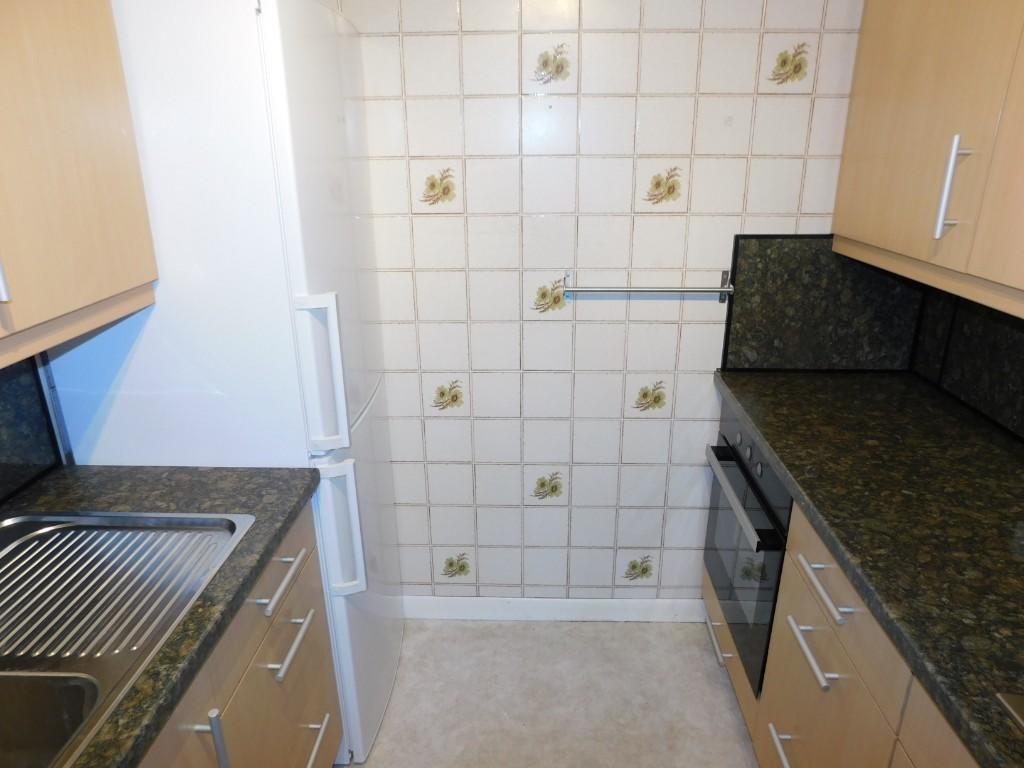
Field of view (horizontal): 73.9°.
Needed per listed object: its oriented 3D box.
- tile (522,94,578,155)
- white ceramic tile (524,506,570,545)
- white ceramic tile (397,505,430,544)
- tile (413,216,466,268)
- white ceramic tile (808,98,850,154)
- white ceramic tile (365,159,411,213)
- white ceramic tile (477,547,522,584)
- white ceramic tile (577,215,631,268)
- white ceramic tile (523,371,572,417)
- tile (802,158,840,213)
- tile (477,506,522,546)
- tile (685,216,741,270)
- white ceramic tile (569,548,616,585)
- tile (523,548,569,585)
[{"bbox_3d":[0.102,-0.682,1.810,0.150,0.150,0.010,0,19,2],"label":"tile"},{"bbox_3d":[0.112,0.464,2.215,0.150,0.150,0.010,0,19,2],"label":"white ceramic tile"},{"bbox_3d":[-0.345,0.464,2.229,0.150,0.150,0.009,0,20,2],"label":"white ceramic tile"},{"bbox_3d":[-0.204,-0.401,1.933,0.151,0.150,0.009,0,19,1],"label":"tile"},{"bbox_3d":[0.864,-0.677,1.794,0.150,0.150,0.009,0,20,2],"label":"white ceramic tile"},{"bbox_3d":[-0.353,-0.540,1.875,0.150,0.150,0.010,0,19,2],"label":"white ceramic tile"},{"bbox_3d":[-0.041,0.608,2.280,0.151,0.150,0.009,0,19,1],"label":"white ceramic tile"},{"bbox_3d":[0.259,-0.400,1.924,0.151,0.150,0.009,0,19,1],"label":"white ceramic tile"},{"bbox_3d":[0.107,0.035,2.063,0.150,0.150,0.009,0,20,2],"label":"white ceramic tile"},{"bbox_3d":[0.869,-0.541,1.846,0.150,0.150,0.010,0,20,1],"label":"tile"},{"bbox_3d":[-0.040,0.464,2.220,0.150,0.150,0.010,0,19,2],"label":"tile"},{"bbox_3d":[0.560,-0.394,1.897,0.150,0.150,0.009,0,20,2],"label":"tile"},{"bbox_3d":[0.266,0.609,2.274,0.151,0.150,0.009,0,19,1],"label":"white ceramic tile"},{"bbox_3d":[0.114,0.612,2.276,0.150,0.150,0.010,0,20,1],"label":"tile"}]

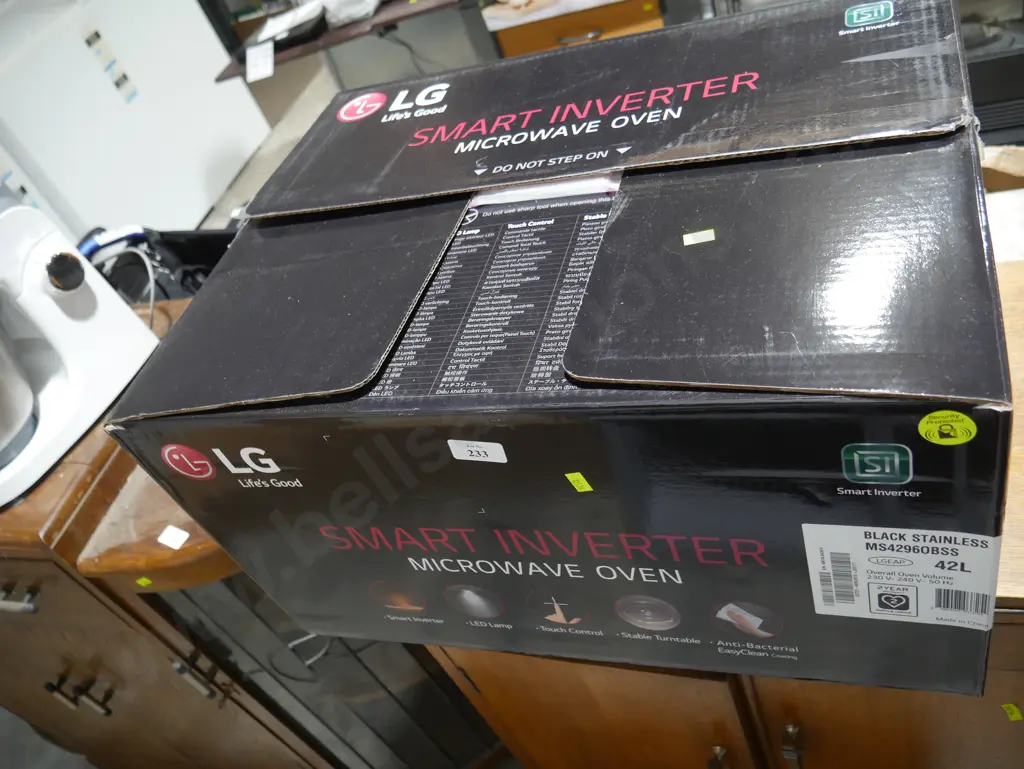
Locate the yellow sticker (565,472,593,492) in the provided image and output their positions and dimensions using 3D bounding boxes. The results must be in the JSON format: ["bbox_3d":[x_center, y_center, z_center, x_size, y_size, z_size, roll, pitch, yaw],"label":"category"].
[{"bbox_3d":[0.044,0.064,0.540,0.012,0.021,0.002,-10,42,31],"label":"yellow sticker"}]

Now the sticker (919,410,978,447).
[{"bbox_3d":[0.222,0.022,0.422,0.027,0.027,0.002,-2,46,24],"label":"sticker"}]

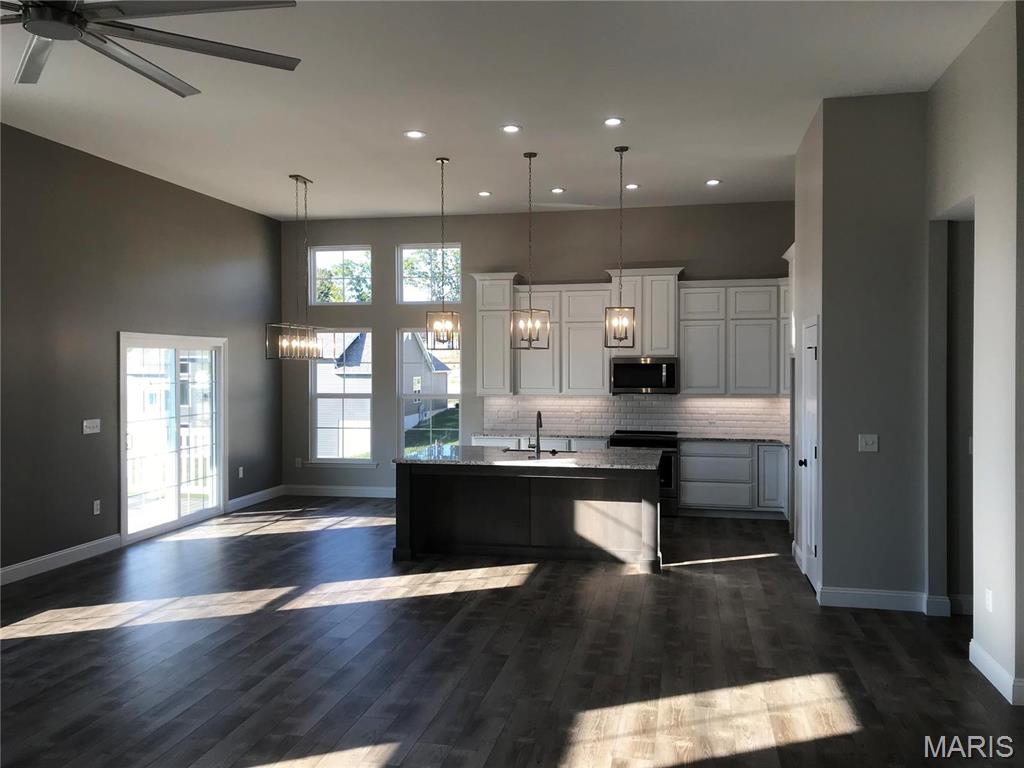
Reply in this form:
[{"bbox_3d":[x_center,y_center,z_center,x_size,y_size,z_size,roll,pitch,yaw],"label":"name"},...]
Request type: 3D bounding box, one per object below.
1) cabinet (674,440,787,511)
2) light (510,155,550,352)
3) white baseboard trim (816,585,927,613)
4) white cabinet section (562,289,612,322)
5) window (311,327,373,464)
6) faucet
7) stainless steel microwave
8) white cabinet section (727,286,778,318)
[{"bbox_3d":[2.534,1.054,9.635,1.163,0.812,0.619,0,1,12],"label":"cabinet"},{"bbox_3d":[0.166,-1.203,7.474,0.253,1.751,0.253,-1,2,-44],"label":"light"},{"bbox_3d":[2.527,1.518,5.848,0.683,0.134,0.018,0,1,12],"label":"white baseboard trim"},{"bbox_3d":[0.931,-0.949,10.171,0.576,0.404,0.340,0,1,12],"label":"white cabinet section"},{"bbox_3d":[-2.275,0.161,11.055,0.890,1.780,0.100,0,1,12],"label":"window"},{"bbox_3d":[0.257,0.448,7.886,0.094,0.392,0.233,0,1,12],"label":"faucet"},{"bbox_3d":[1.610,-0.102,9.908,0.765,0.431,0.411,0,1,12],"label":"stainless steel microwave"},{"bbox_3d":[2.832,-0.945,9.765,0.558,0.376,0.340,0,1,12],"label":"white cabinet section"}]

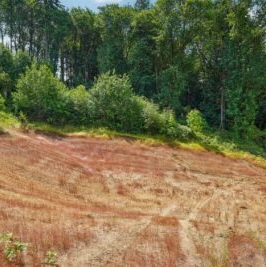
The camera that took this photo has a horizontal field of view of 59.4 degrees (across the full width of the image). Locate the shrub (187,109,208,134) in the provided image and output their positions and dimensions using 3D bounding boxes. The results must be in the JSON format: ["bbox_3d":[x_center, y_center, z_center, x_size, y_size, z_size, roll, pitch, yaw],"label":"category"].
[{"bbox_3d":[6.080,-1.131,22.000,1.847,2.402,1.800,0,0,0],"label":"shrub"}]

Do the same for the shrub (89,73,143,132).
[{"bbox_3d":[-1.470,-2.763,20.800,4.716,5.240,4.300,0,0,0],"label":"shrub"}]

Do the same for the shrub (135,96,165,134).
[{"bbox_3d":[1.560,-1.604,20.800,2.620,3.319,2.700,0,0,0],"label":"shrub"}]

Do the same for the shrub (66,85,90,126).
[{"bbox_3d":[-5.137,-2.734,22.000,2.402,3.695,2.700,0,0,0],"label":"shrub"}]

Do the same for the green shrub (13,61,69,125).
[{"bbox_3d":[-8.719,-3.770,22.000,4.988,5.727,4.600,0,0,0],"label":"green shrub"}]

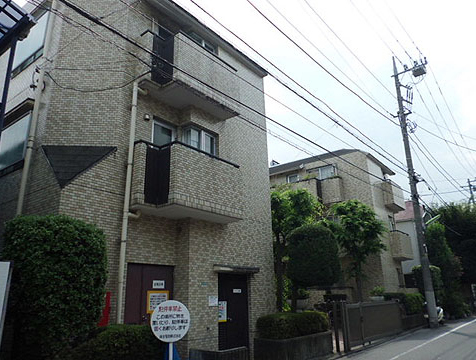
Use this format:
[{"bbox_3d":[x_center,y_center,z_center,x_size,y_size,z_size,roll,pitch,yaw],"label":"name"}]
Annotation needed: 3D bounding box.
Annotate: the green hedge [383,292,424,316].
[{"bbox_3d":[7.754,5.774,16.753,0.900,0.900,2.900,-15,-22,36],"label":"green hedge"}]

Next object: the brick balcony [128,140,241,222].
[{"bbox_3d":[-1.156,0.125,7.895,1.143,1.300,2.551,-16,-23,37],"label":"brick balcony"}]

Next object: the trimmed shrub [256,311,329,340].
[{"bbox_3d":[1.389,3.683,9.260,0.850,0.550,2.600,-15,-22,36],"label":"trimmed shrub"}]

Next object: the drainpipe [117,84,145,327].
[{"bbox_3d":[-1.997,0.642,6.789,0.172,5.782,0.311,-15,-22,36],"label":"drainpipe"}]

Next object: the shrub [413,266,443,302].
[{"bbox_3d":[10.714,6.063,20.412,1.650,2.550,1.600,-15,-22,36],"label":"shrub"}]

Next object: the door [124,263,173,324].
[{"bbox_3d":[-1.724,2.715,7.018,0.070,2.050,1.152,-15,-22,36],"label":"door"}]

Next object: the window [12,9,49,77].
[{"bbox_3d":[-5.094,-3.282,8.825,1.759,1.339,0.120,-15,-22,36],"label":"window"}]

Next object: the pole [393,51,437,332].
[{"bbox_3d":[9.331,-0.327,17.898,2.350,14.260,0.750,-15,-22,36],"label":"pole"}]

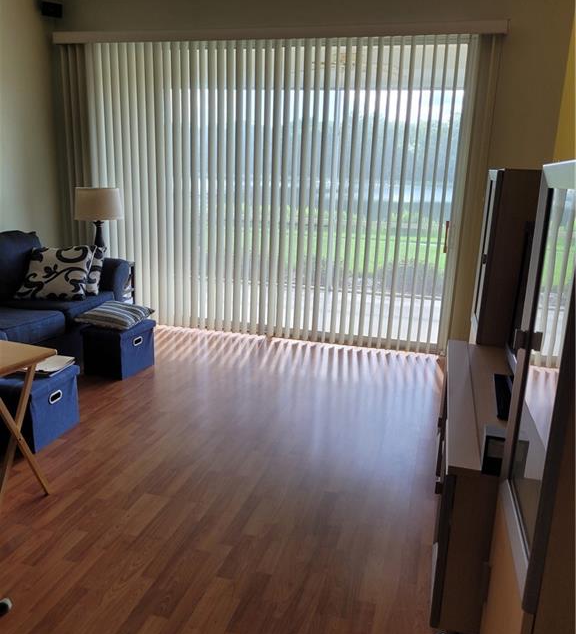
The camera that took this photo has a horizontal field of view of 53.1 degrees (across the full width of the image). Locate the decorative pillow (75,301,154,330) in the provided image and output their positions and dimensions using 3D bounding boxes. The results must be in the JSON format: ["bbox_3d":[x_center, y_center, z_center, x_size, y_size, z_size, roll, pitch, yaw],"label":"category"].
[{"bbox_3d":[-1.233,-0.029,4.139,0.426,0.125,0.426,9,16,25],"label":"decorative pillow"}]

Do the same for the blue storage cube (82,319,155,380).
[{"bbox_3d":[-1.222,0.207,4.181,0.361,0.353,0.361,9,16,25],"label":"blue storage cube"}]

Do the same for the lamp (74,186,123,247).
[{"bbox_3d":[-1.555,-0.758,4.741,0.376,0.602,0.376,6,15,14],"label":"lamp"}]

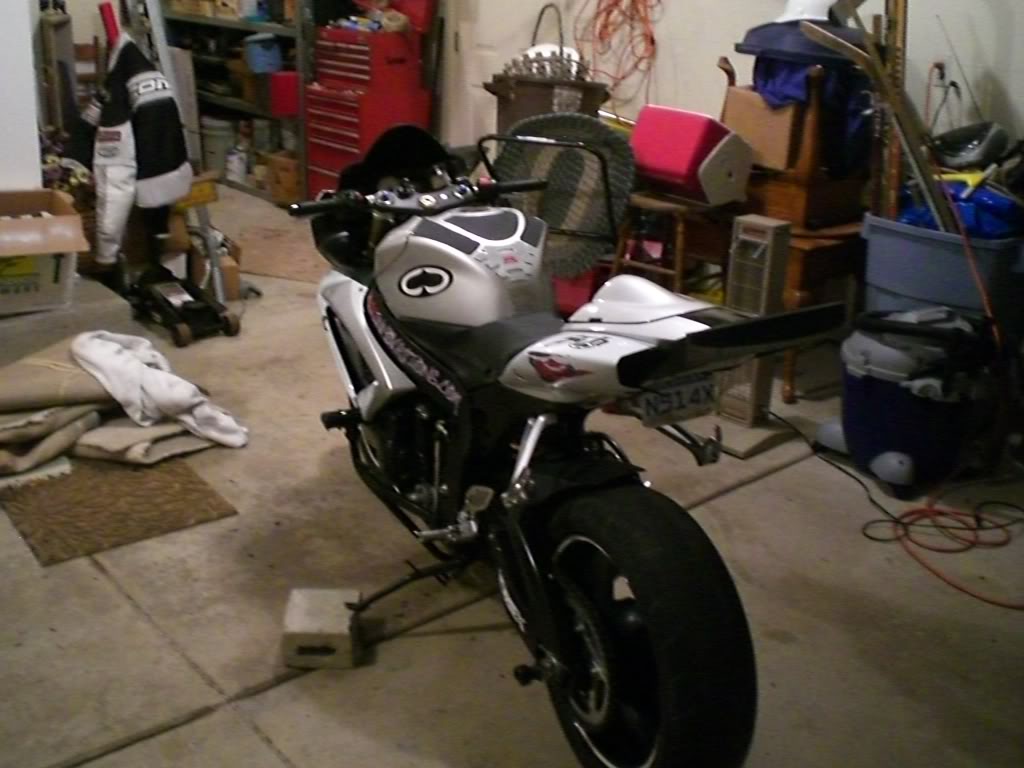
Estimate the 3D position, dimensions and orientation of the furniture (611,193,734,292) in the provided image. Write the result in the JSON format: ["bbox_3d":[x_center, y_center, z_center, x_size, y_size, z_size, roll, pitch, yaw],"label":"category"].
[{"bbox_3d":[0.644,-0.360,4.356,0.420,0.750,0.420,-15,27,-37],"label":"furniture"}]

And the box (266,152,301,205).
[{"bbox_3d":[-1.333,-1.339,7.308,0.300,0.290,0.330,-15,27,-37],"label":"box"}]

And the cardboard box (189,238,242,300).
[{"bbox_3d":[-1.444,-0.535,5.452,0.230,0.200,0.300,-6,22,-19],"label":"cardboard box"}]

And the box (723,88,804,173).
[{"bbox_3d":[0.991,-0.966,4.200,0.240,0.260,0.320,-15,27,-37],"label":"box"}]

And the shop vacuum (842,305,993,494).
[{"bbox_3d":[1.333,0.025,3.684,0.450,0.540,0.450,6,21,13],"label":"shop vacuum"}]

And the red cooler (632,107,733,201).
[{"bbox_3d":[0.690,-0.865,4.290,0.320,0.270,0.350,18,4,-44],"label":"red cooler"}]

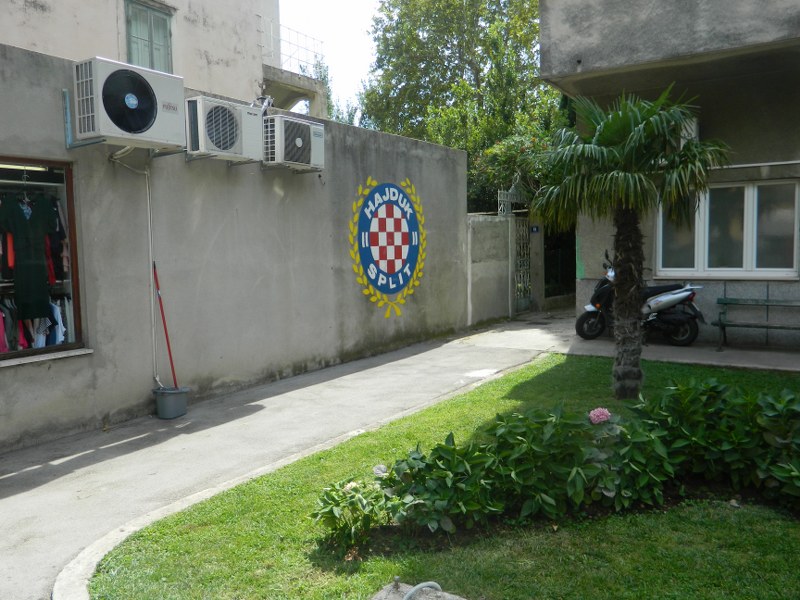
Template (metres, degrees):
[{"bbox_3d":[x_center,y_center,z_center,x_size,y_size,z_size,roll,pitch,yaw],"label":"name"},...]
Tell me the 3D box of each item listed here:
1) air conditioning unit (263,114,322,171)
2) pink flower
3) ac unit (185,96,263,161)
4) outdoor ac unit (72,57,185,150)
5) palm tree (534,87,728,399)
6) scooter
[{"bbox_3d":[-1.092,-1.611,6.747,0.255,0.466,0.641,2,6,34],"label":"air conditioning unit"},{"bbox_3d":[1.286,0.741,4.150,0.150,0.115,0.150,1,5,17],"label":"pink flower"},{"bbox_3d":[-1.615,-1.546,5.971,0.260,0.474,0.711,2,6,34],"label":"ac unit"},{"bbox_3d":[-2.148,-1.544,5.208,0.300,0.575,0.787,2,6,34],"label":"outdoor ac unit"},{"bbox_3d":[2.160,-0.522,6.190,1.728,2.916,1.728,1,5,20],"label":"palm tree"},{"bbox_3d":[3.463,-0.015,9.450,1.814,1.300,0.700,2,6,34],"label":"scooter"}]

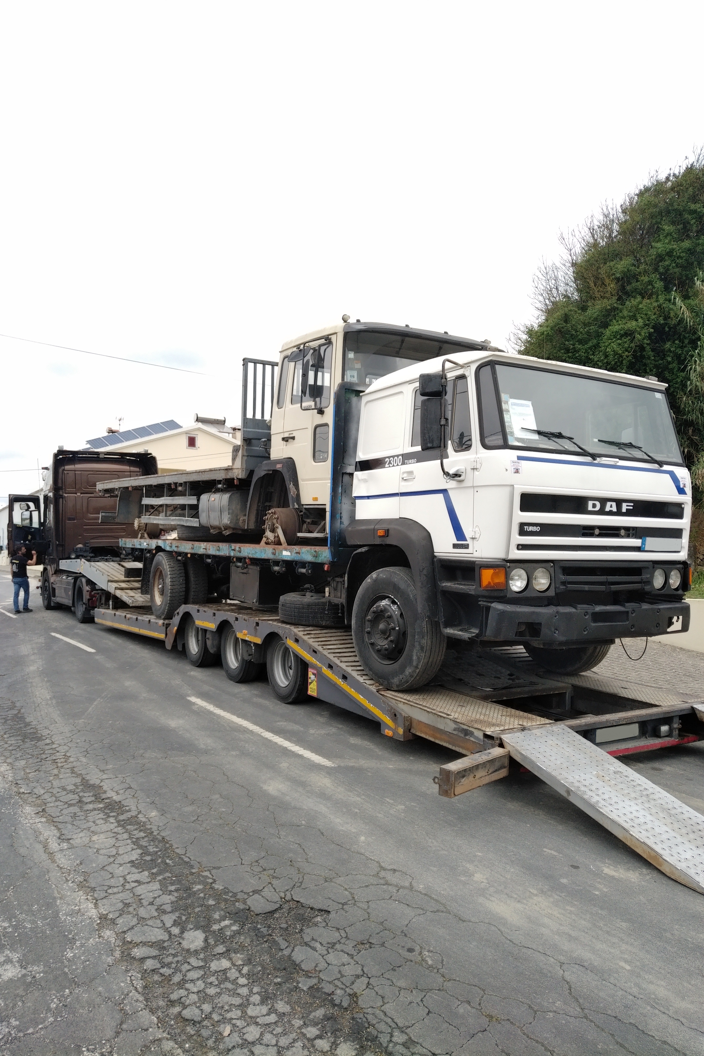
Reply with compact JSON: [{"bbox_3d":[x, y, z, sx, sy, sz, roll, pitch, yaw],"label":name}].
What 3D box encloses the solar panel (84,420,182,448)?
[{"bbox_3d":[-14.200,-6.170,48.100,6.050,0.100,1.650,-20,34,-30],"label":"solar panel"}]

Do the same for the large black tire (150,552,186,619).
[{"bbox_3d":[-2.930,0.910,11.620,0.290,1.040,1.040,1,-2,-31],"label":"large black tire"}]

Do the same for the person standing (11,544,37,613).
[{"bbox_3d":[-8.321,1.277,18.600,0.520,1.730,0.500,-1,-2,33],"label":"person standing"}]

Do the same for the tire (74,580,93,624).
[{"bbox_3d":[-6.170,1.670,16.800,0.310,0.990,0.990,1,-2,-30],"label":"tire"}]

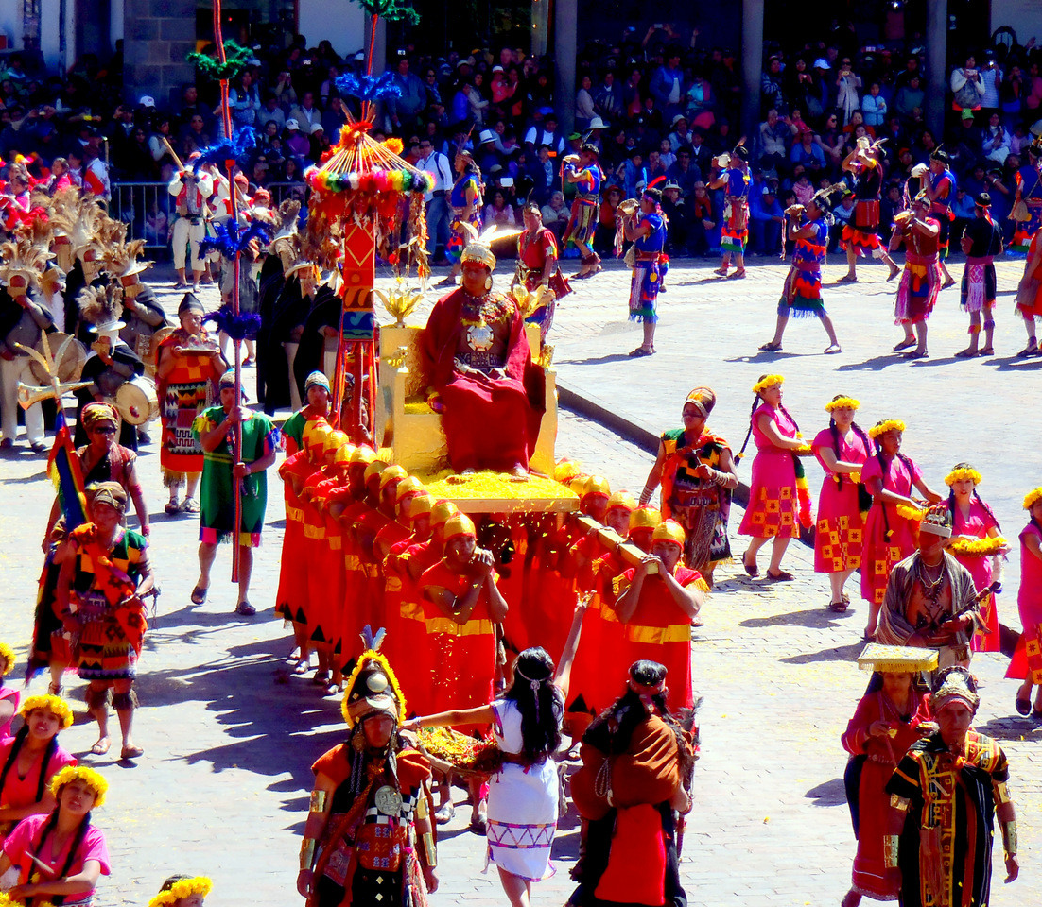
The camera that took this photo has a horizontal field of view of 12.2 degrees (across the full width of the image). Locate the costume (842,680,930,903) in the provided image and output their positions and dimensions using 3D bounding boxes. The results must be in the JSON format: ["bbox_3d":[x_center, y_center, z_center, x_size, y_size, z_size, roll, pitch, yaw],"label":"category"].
[{"bbox_3d":[1.831,1.699,24.400,0.460,1.060,0.360,-1,7,-8],"label":"costume"}]

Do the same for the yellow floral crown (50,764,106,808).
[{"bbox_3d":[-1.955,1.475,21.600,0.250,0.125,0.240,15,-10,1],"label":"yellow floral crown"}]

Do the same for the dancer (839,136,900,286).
[{"bbox_3d":[4.356,-3.032,61.200,0.660,1.830,0.520,-3,8,-20],"label":"dancer"}]

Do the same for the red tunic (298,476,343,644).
[{"bbox_3d":[-1.308,0.719,33.100,0.450,1.120,0.340,-2,8,-15],"label":"red tunic"}]

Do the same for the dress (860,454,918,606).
[{"bbox_3d":[2.580,0.538,34.200,0.420,1.050,0.350,-3,8,-24],"label":"dress"}]

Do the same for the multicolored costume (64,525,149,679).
[{"bbox_3d":[-2.499,0.898,29.500,0.500,0.960,0.380,-1,7,-12],"label":"multicolored costume"}]

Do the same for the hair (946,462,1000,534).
[{"bbox_3d":[2.979,0.296,32.300,0.370,0.470,0.240,-1,8,-8],"label":"hair"}]

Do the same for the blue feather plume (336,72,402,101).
[{"bbox_3d":[-1.094,-2.649,35.300,0.480,0.210,0.420,0,7,0],"label":"blue feather plume"}]

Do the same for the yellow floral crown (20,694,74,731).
[{"bbox_3d":[-2.296,1.252,23.700,0.270,0.130,0.260,12,0,-9],"label":"yellow floral crown"}]

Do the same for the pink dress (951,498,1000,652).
[{"bbox_3d":[2.963,0.804,32.400,0.430,1.030,0.340,-1,8,-10],"label":"pink dress"}]

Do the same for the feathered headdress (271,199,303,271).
[{"bbox_3d":[-2.257,-2.120,47.200,0.300,0.640,0.320,-4,8,-30],"label":"feathered headdress"}]

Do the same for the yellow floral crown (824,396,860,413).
[{"bbox_3d":[2.335,-0.361,35.600,0.250,0.100,0.250,-9,7,-11],"label":"yellow floral crown"}]

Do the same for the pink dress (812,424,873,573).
[{"bbox_3d":[2.354,0.344,36.000,0.420,1.050,0.340,-4,9,-30],"label":"pink dress"}]

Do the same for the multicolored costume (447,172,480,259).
[{"bbox_3d":[-0.699,-2.942,60.800,0.400,1.130,0.460,-2,8,-12],"label":"multicolored costume"}]

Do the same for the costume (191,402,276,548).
[{"bbox_3d":[-2.070,0.153,35.300,0.580,1.020,0.360,-1,7,-6],"label":"costume"}]

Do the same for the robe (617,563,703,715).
[{"bbox_3d":[0.821,1.157,29.000,0.500,1.040,0.360,-1,7,-9],"label":"robe"}]

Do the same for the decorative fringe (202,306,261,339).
[{"bbox_3d":[-2.119,-0.954,35.900,0.410,0.240,0.380,0,7,0],"label":"decorative fringe"}]

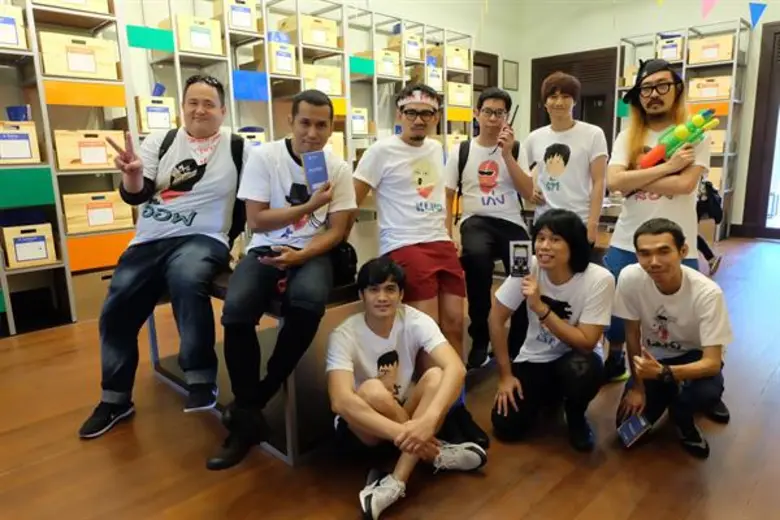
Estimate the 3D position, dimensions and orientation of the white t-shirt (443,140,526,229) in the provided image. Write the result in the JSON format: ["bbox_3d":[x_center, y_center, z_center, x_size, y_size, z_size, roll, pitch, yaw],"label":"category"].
[{"bbox_3d":[0.538,-0.430,2.960,0.460,0.520,0.290,0,11,7],"label":"white t-shirt"}]

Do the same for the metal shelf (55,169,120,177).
[{"bbox_3d":[-2.622,-0.750,4.503,0.620,0.037,0.620,9,15,44],"label":"metal shelf"}]

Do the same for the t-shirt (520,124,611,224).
[{"bbox_3d":[0.993,-0.464,2.959,0.480,0.680,0.270,5,13,27],"label":"t-shirt"}]

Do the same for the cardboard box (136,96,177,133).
[{"bbox_3d":[-2.171,-1.293,4.713,0.372,0.316,0.310,9,15,44],"label":"cardboard box"}]

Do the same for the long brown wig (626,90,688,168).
[{"bbox_3d":[1.320,-0.678,2.565,0.290,0.420,0.240,4,13,24],"label":"long brown wig"}]

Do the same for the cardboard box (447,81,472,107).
[{"bbox_3d":[0.863,-2.336,7.421,0.343,0.301,0.495,10,16,44],"label":"cardboard box"}]

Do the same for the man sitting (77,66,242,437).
[{"bbox_3d":[-1.042,-0.031,2.529,0.720,1.638,0.680,1,12,12],"label":"man sitting"}]

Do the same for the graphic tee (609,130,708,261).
[{"bbox_3d":[1.446,-0.365,2.810,0.490,0.660,0.290,3,12,22],"label":"graphic tee"}]

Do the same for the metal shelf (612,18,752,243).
[{"bbox_3d":[4.348,-1.885,7.957,1.612,2.976,0.589,9,15,44],"label":"metal shelf"}]

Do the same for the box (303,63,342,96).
[{"bbox_3d":[-0.848,-1.963,5.721,0.343,0.295,0.508,10,16,44],"label":"box"}]

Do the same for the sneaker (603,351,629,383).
[{"bbox_3d":[1.211,0.614,2.910,0.280,0.125,0.105,-8,13,-31],"label":"sneaker"}]

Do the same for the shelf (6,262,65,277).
[{"bbox_3d":[-2.946,0.039,4.261,0.405,0.035,0.500,-12,15,-44],"label":"shelf"}]

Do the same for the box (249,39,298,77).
[{"bbox_3d":[-1.189,-2.037,5.355,0.343,0.302,0.305,10,16,44],"label":"box"}]

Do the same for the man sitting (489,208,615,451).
[{"bbox_3d":[0.752,0.276,2.462,0.580,1.020,0.600,2,12,17],"label":"man sitting"}]

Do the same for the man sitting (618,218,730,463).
[{"bbox_3d":[1.298,0.292,2.417,0.570,0.980,0.600,5,13,29],"label":"man sitting"}]

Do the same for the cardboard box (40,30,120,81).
[{"bbox_3d":[-2.629,-1.643,4.310,0.518,0.312,0.460,-12,15,-44],"label":"cardboard box"}]

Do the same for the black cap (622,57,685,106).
[{"bbox_3d":[1.257,-0.850,2.489,0.240,0.190,0.260,4,13,24],"label":"black cap"}]

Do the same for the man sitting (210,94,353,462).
[{"bbox_3d":[-0.437,0.069,2.228,0.600,1.537,0.660,1,12,12],"label":"man sitting"}]

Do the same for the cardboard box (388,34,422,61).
[{"bbox_3d":[0.184,-2.793,6.871,0.307,0.305,0.330,-12,15,-44],"label":"cardboard box"}]

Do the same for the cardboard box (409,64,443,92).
[{"bbox_3d":[0.499,-2.495,7.255,0.303,0.287,0.350,-12,15,-44],"label":"cardboard box"}]

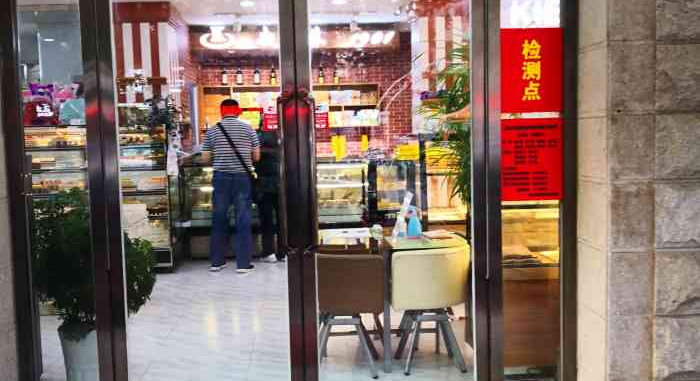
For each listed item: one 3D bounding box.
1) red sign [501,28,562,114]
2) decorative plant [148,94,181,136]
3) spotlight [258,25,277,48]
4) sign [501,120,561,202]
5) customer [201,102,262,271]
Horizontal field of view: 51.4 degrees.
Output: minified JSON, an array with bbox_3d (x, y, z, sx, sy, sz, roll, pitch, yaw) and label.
[{"bbox_3d":[0.896,-0.589,3.595,0.308,0.425,0.010,-2,5,-2],"label":"red sign"},{"bbox_3d":[-1.932,-0.787,7.539,0.330,0.400,0.280,-2,5,-2],"label":"decorative plant"},{"bbox_3d":[-0.975,-1.810,8.552,0.200,0.270,0.180,-2,5,-2],"label":"spotlight"},{"bbox_3d":[0.905,-0.152,3.629,0.308,0.415,0.010,-2,5,-2],"label":"sign"},{"bbox_3d":[-1.252,-0.063,7.624,0.600,1.777,0.380,-1,5,3],"label":"customer"}]

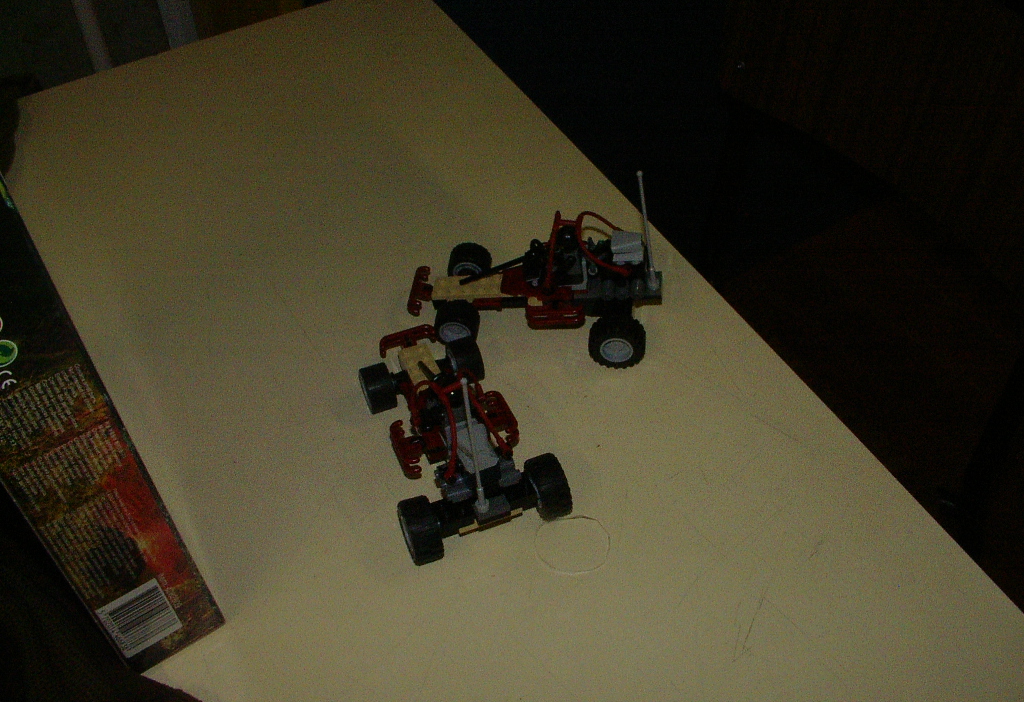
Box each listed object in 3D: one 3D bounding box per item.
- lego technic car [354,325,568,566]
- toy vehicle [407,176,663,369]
[{"bbox_3d":[-0.033,0.012,0.534,0.078,0.104,0.142,-17,50,-14],"label":"lego technic car"},{"bbox_3d":[0.012,-0.056,0.594,0.139,0.104,0.078,4,48,5],"label":"toy vehicle"}]

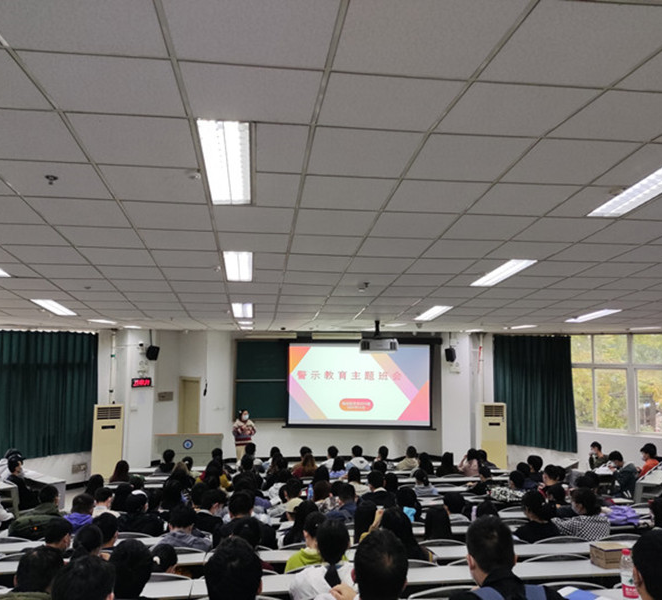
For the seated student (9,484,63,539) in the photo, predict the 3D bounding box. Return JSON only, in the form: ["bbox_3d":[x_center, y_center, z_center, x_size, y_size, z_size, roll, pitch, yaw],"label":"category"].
[{"bbox_3d":[-2.719,2.353,5.716,0.520,1.220,0.650,0,-5,8],"label":"seated student"}]

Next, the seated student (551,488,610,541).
[{"bbox_3d":[2.270,2.275,5.450,0.520,1.190,0.740,2,-5,-22],"label":"seated student"}]

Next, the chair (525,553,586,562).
[{"bbox_3d":[1.634,2.316,4.612,0.490,0.840,0.500,1,-5,-7],"label":"chair"}]

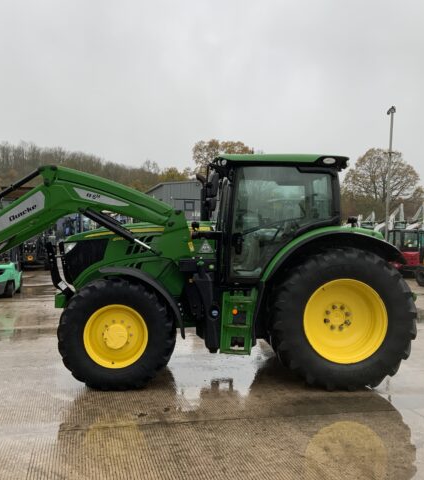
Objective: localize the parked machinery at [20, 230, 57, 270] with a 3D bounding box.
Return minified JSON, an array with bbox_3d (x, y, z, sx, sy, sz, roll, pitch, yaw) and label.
[{"bbox_3d":[-10.950,0.400,33.200,2.300,2.800,4.400,0,0,-10],"label":"parked machinery"}]

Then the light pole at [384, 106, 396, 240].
[{"bbox_3d":[8.560,-2.300,26.000,0.450,8.270,0.450,2,0,37],"label":"light pole"}]

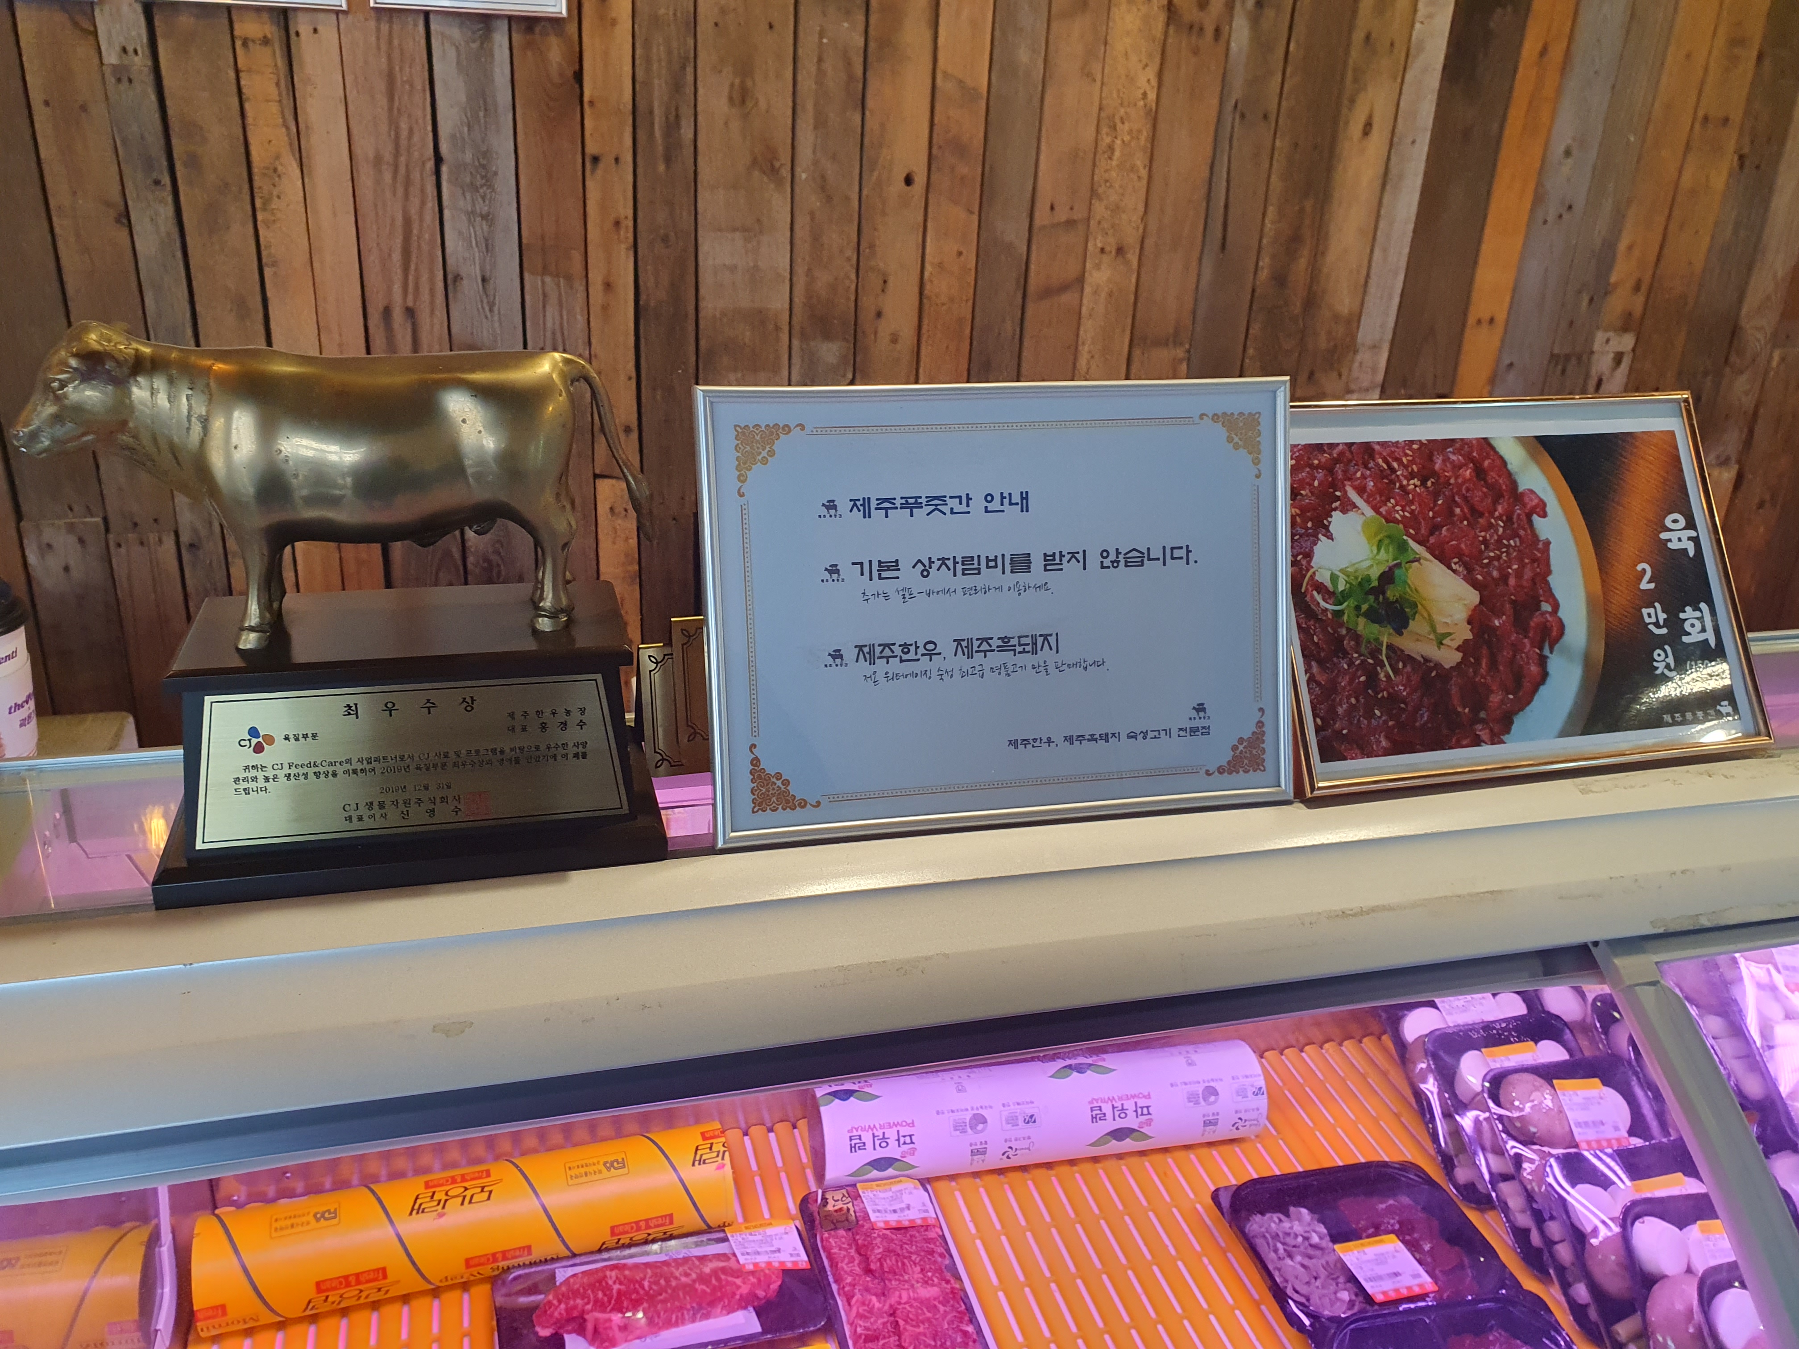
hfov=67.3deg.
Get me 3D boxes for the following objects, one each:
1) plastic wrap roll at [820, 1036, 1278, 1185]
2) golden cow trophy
[{"bbox_3d":[0.142,0.442,1.361,0.452,0.095,0.095,-3,22,-13],"label":"plastic wrap roll"},{"bbox_3d":[-0.348,-0.121,0.861,0.371,0.197,0.100,-4,23,-16],"label":"golden cow trophy"}]

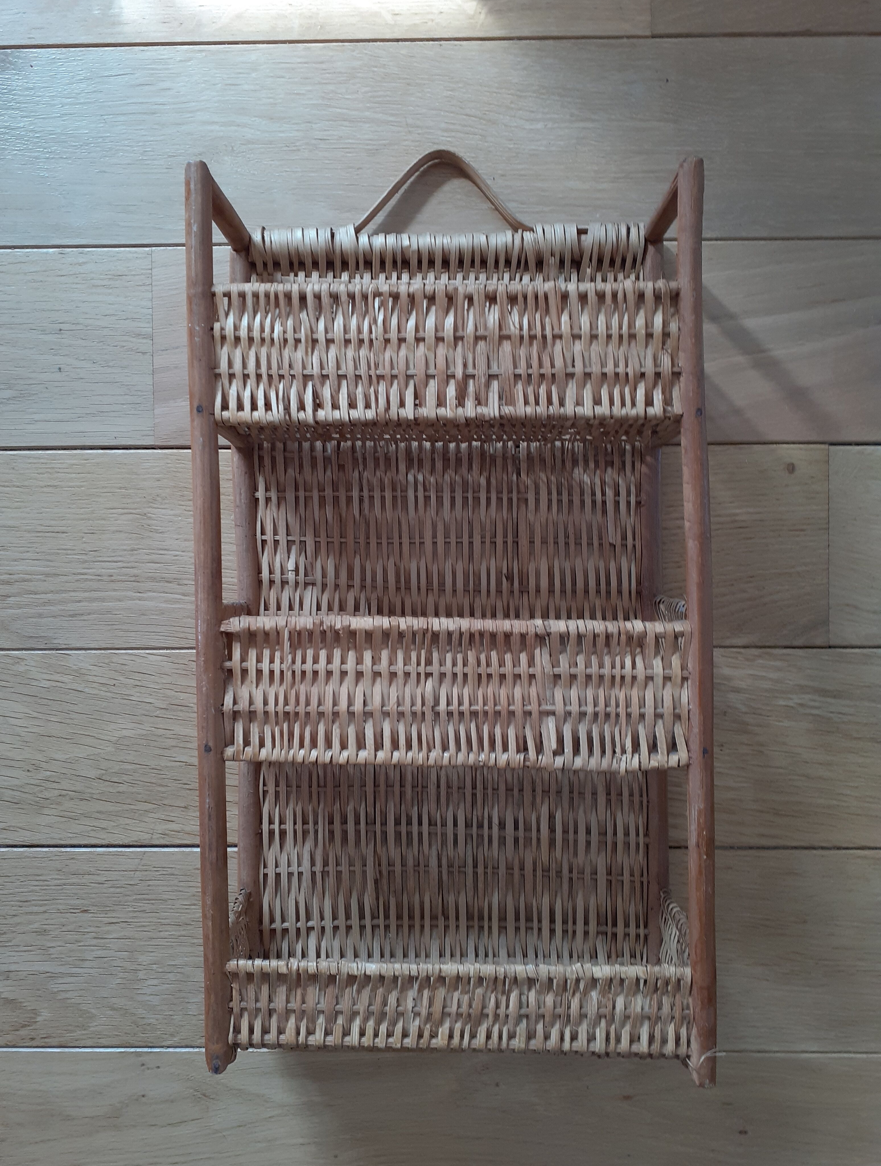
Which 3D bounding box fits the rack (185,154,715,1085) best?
[{"bbox_3d":[0.007,-0.002,0.579,0.299,0.117,0.575,-1,90,1],"label":"rack"}]

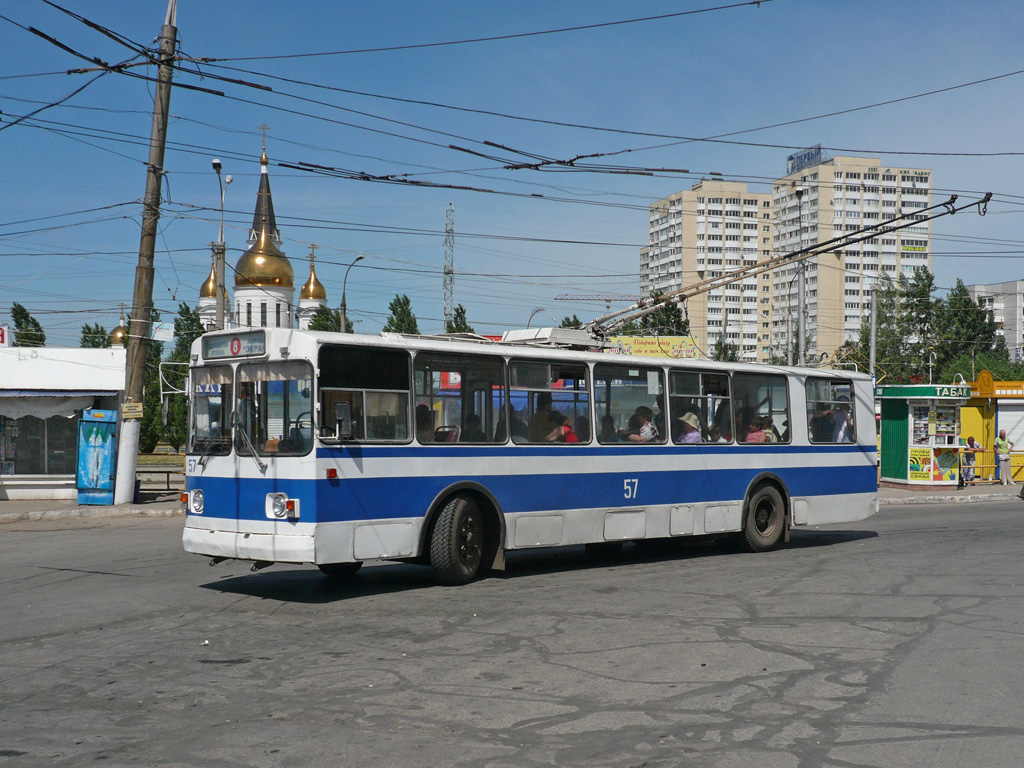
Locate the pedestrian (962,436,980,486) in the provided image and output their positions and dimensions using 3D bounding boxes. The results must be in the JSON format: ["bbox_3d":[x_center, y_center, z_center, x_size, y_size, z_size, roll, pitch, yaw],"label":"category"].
[{"bbox_3d":[13.650,2.310,34.300,0.520,1.470,0.500,1,-1,-9],"label":"pedestrian"}]

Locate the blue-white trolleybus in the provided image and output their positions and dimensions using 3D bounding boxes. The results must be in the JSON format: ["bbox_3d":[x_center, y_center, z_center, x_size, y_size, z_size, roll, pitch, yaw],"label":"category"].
[{"bbox_3d":[1.230,0.890,16.250,2.500,3.100,11.800,-3,-4,45],"label":"blue-white trolleybus"}]

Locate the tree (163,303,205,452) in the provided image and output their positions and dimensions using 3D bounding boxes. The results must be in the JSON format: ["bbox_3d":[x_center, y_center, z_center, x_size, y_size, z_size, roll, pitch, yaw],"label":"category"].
[{"bbox_3d":[-16.500,-0.350,58.000,2.300,7.500,2.300,0,-1,0],"label":"tree"}]

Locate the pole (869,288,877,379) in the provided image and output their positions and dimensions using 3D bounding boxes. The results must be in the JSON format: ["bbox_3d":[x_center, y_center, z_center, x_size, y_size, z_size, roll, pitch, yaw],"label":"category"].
[{"bbox_3d":[18.100,-0.500,58.000,0.280,8.500,0.280,0,-1,0],"label":"pole"}]

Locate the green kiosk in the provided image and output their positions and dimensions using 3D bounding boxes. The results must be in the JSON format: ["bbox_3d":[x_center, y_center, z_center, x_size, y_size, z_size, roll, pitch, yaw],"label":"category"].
[{"bbox_3d":[11.740,1.500,33.100,2.200,2.950,2.100,0,-1,-5],"label":"green kiosk"}]

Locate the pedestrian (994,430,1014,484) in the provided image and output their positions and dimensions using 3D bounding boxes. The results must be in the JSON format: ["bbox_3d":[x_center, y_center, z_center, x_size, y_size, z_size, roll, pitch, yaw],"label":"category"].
[{"bbox_3d":[14.800,2.210,34.600,0.580,1.660,0.400,1,-1,-13],"label":"pedestrian"}]

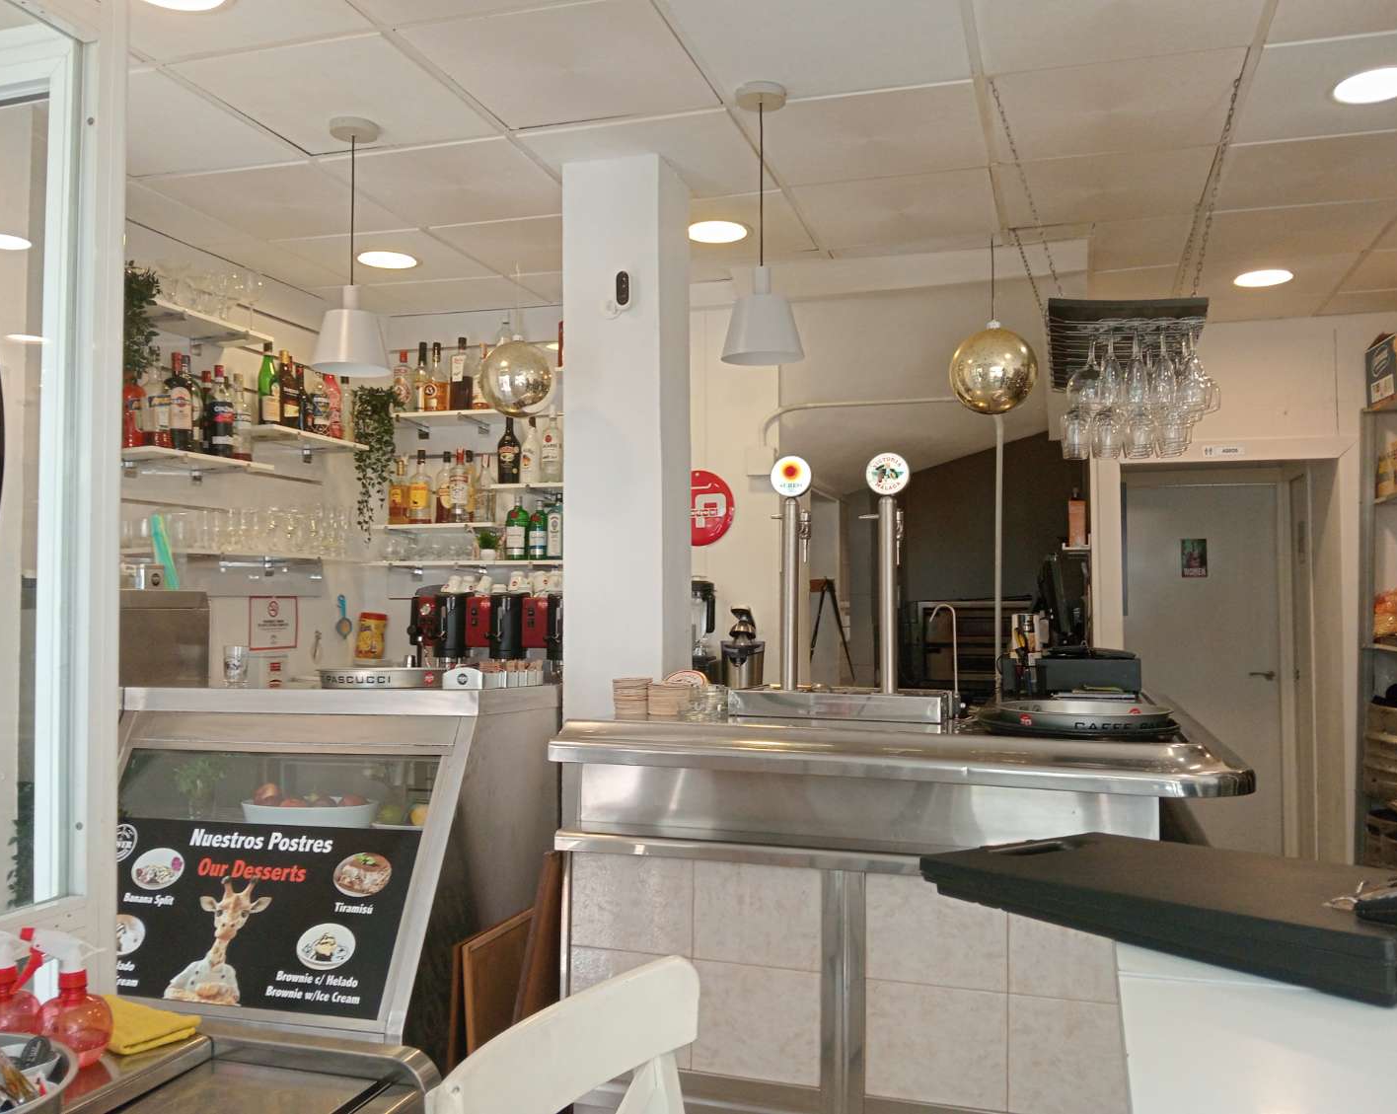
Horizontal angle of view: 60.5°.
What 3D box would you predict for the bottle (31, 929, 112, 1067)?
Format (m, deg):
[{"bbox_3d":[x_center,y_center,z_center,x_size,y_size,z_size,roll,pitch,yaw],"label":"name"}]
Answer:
[{"bbox_3d":[-0.852,0.589,1.611,0.122,0.178,0.094,0,-2,-10],"label":"bottle"}]

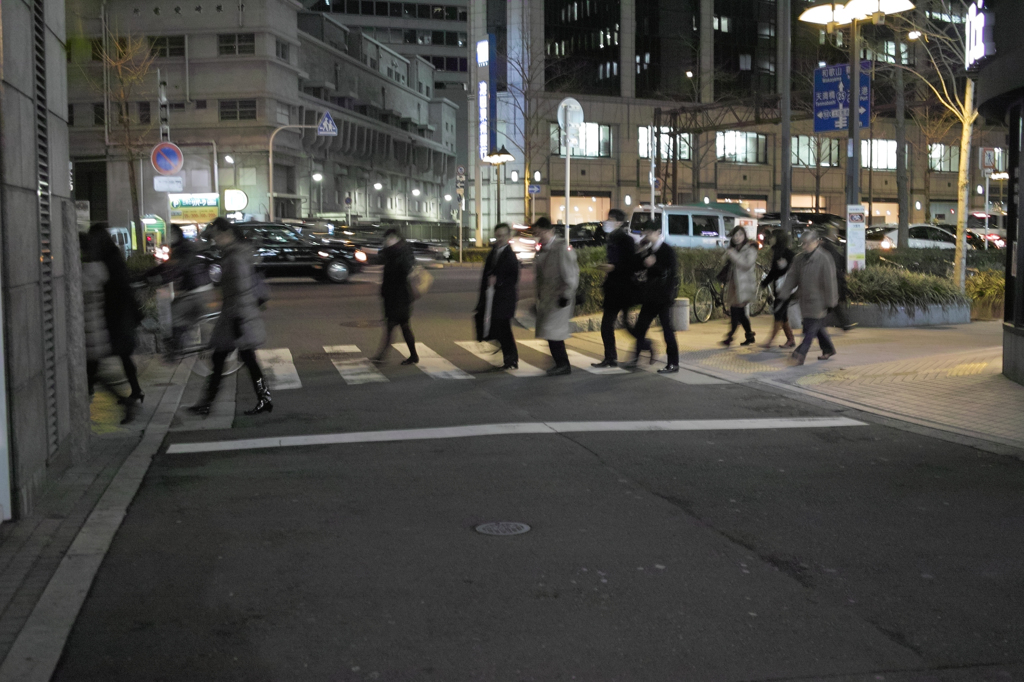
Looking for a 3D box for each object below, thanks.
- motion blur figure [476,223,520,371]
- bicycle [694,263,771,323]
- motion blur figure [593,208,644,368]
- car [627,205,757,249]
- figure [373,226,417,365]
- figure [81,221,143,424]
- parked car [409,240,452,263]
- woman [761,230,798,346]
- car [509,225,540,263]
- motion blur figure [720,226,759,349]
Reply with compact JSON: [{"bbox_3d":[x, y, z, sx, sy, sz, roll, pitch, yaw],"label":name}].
[{"bbox_3d":[-0.159,-0.510,13.200,0.440,1.670,0.500,-2,5,-22],"label":"motion blur figure"},{"bbox_3d":[3.566,-0.791,19.200,0.550,1.000,1.650,5,7,43],"label":"bicycle"},{"bbox_3d":[1.199,-0.602,13.250,0.520,1.770,0.500,-2,5,-18],"label":"motion blur figure"},{"bbox_3d":[5.023,-2.640,31.400,3.650,1.870,1.530,-3,6,-29],"label":"car"},{"bbox_3d":[-1.382,-0.538,13.950,0.500,1.610,0.480,-2,5,-15],"label":"figure"},{"bbox_3d":[-3.444,-0.195,10.100,0.520,1.640,0.480,-2,5,-15],"label":"figure"},{"bbox_3d":[-4.467,-3.911,48.000,4.500,1.430,1.720,-3,6,-23],"label":"parked car"},{"bbox_3d":[3.498,-0.689,15.300,0.470,1.580,0.460,-2,6,-21],"label":"woman"},{"bbox_3d":[0.591,-4.342,53.000,1.700,1.520,4.500,0,5,7],"label":"car"},{"bbox_3d":[3.012,-0.720,15.400,0.470,1.580,0.480,-3,6,-30],"label":"motion blur figure"}]

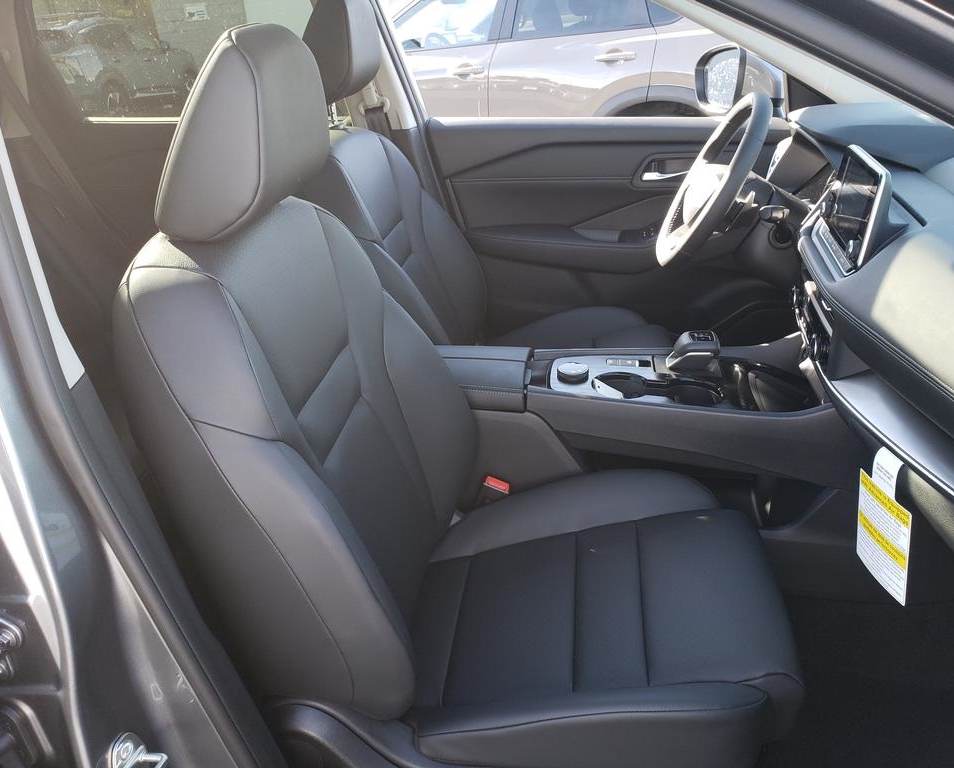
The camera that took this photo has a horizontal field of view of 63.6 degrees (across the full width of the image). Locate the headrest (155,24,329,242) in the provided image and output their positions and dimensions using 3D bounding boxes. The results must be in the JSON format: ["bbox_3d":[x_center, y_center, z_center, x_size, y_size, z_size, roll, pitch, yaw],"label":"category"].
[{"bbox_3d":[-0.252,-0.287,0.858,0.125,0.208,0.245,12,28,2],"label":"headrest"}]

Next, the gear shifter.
[{"bbox_3d":[0.374,-0.054,1.342,0.083,0.060,0.055,2,27,7],"label":"gear shifter"}]

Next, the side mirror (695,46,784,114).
[{"bbox_3d":[0.670,-0.776,1.959,0.140,0.165,0.230,-4,27,-6],"label":"side mirror"}]

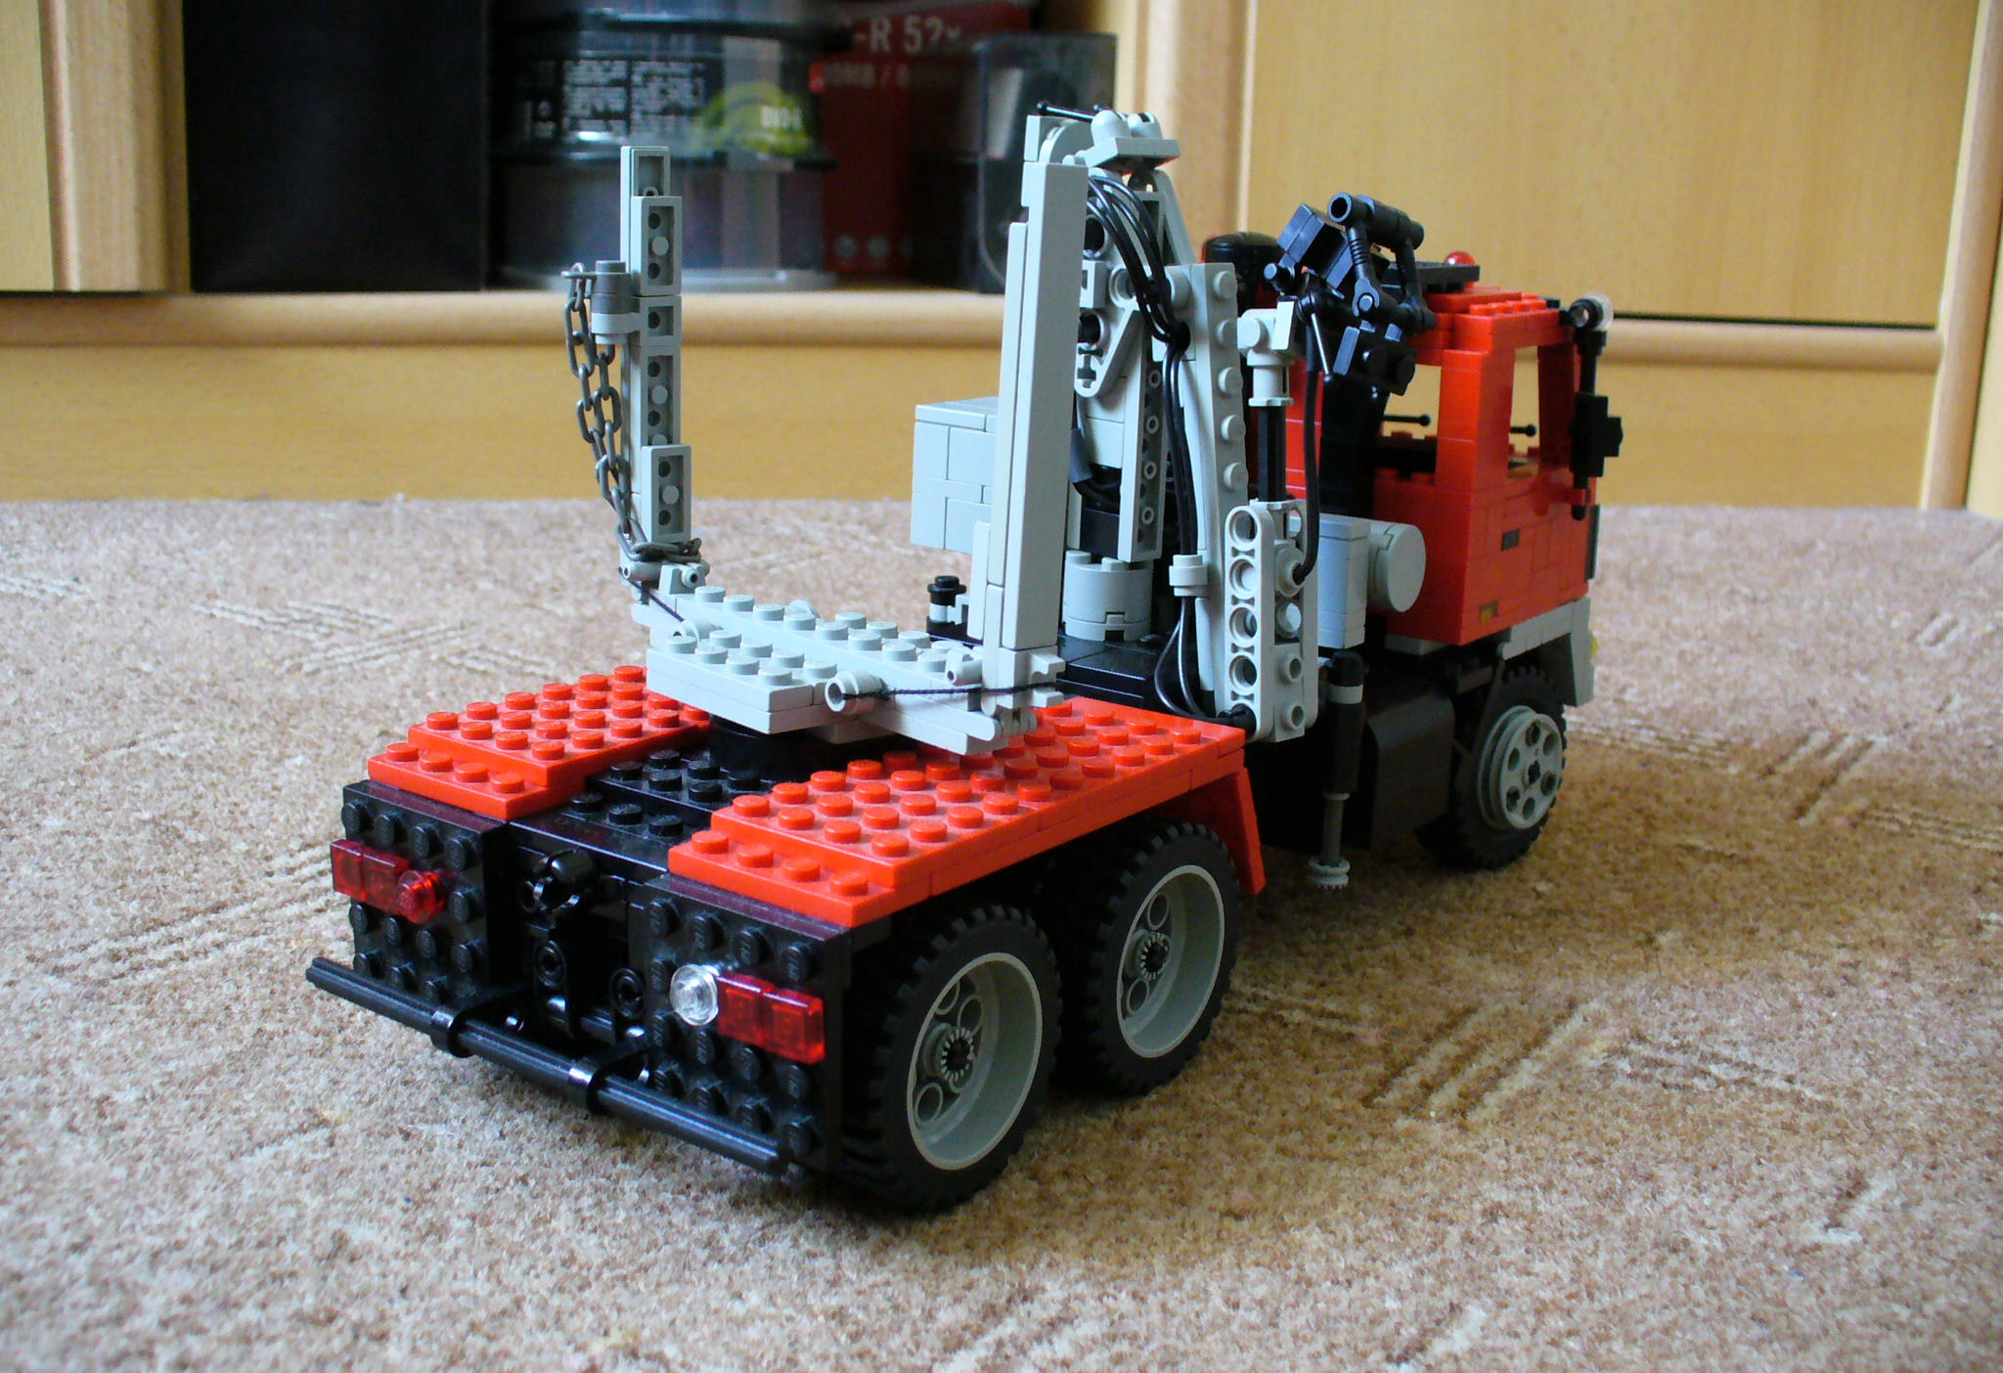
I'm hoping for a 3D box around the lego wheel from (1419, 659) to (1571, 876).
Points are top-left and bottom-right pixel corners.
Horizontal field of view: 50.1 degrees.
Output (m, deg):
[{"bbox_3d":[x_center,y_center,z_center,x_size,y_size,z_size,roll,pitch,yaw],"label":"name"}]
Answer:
[{"bbox_3d":[0.104,0.016,0.450,0.017,0.042,0.042,15,19,42],"label":"lego wheel"}]

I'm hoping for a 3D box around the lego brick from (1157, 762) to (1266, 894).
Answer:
[{"bbox_3d":[0.029,0.022,0.355,0.028,0.025,0.004,12,37,35],"label":"lego brick"}]

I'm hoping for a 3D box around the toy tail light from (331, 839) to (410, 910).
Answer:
[{"bbox_3d":[-0.093,0.028,0.316,0.016,0.008,0.003,12,17,35],"label":"toy tail light"}]

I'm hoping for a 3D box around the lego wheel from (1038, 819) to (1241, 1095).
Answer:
[{"bbox_3d":[0.021,0.042,0.339,0.014,0.042,0.042,12,17,35],"label":"lego wheel"}]

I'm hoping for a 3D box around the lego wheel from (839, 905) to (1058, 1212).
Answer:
[{"bbox_3d":[-0.009,0.051,0.299,0.014,0.042,0.042,12,17,35],"label":"lego wheel"}]

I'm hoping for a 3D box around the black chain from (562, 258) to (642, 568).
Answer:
[{"bbox_3d":[-0.067,-0.046,0.361,0.012,0.050,0.006,-11,19,-41],"label":"black chain"}]

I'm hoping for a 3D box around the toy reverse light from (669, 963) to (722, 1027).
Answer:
[{"bbox_3d":[-0.039,0.039,0.274,0.008,0.008,0.005,12,17,35],"label":"toy reverse light"}]

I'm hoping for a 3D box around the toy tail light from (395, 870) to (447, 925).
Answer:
[{"bbox_3d":[-0.084,0.030,0.309,0.008,0.008,0.005,12,17,35],"label":"toy tail light"}]

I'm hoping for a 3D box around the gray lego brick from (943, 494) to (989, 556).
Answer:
[{"bbox_3d":[-0.001,-0.029,0.388,0.016,0.010,0.009,12,17,35],"label":"gray lego brick"}]

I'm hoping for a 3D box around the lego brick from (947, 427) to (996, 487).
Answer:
[{"bbox_3d":[0.000,-0.041,0.385,0.016,0.010,0.009,12,17,35],"label":"lego brick"}]

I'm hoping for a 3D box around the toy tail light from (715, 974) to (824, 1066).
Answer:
[{"bbox_3d":[-0.029,0.041,0.268,0.016,0.008,0.003,12,17,35],"label":"toy tail light"}]

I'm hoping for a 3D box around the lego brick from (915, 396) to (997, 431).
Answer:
[{"bbox_3d":[-0.002,-0.050,0.394,0.017,0.003,0.024,12,17,35],"label":"lego brick"}]

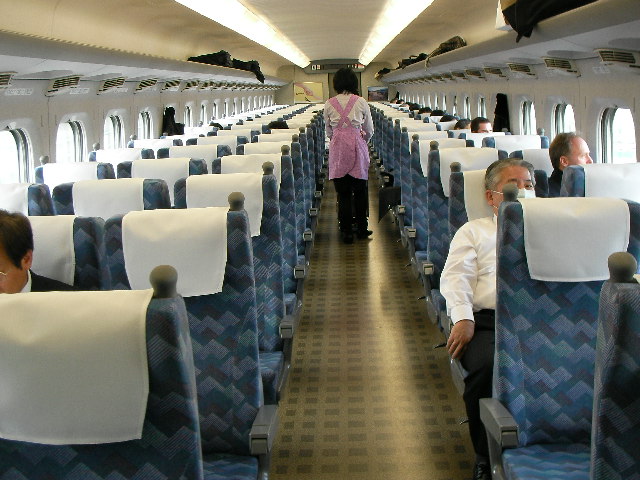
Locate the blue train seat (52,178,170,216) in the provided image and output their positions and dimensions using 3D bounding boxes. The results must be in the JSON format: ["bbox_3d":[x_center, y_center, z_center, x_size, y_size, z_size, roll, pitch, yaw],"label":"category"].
[{"bbox_3d":[-0.875,0.323,3.477,0.470,1.090,0.640,-2,10,2],"label":"blue train seat"}]

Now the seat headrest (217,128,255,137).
[{"bbox_3d":[-0.767,-0.868,7.685,0.345,0.270,0.140,-2,10,2],"label":"seat headrest"}]

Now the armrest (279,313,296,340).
[{"bbox_3d":[-0.125,0.331,3.399,0.058,0.078,0.290,-2,10,2],"label":"armrest"}]

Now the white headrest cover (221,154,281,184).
[{"bbox_3d":[-0.368,-0.333,4.599,0.325,0.270,0.130,-2,10,2],"label":"white headrest cover"}]

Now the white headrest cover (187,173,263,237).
[{"bbox_3d":[-0.396,-0.149,3.575,0.335,0.270,0.140,-2,10,2],"label":"white headrest cover"}]

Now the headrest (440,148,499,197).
[{"bbox_3d":[0.801,-0.368,4.557,0.320,0.270,0.130,-2,10,2],"label":"headrest"}]

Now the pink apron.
[{"bbox_3d":[0.281,-0.963,8.001,0.390,0.810,0.270,-2,10,2],"label":"pink apron"}]

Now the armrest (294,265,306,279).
[{"bbox_3d":[-0.097,0.148,4.423,0.058,0.078,0.290,-2,10,2],"label":"armrest"}]

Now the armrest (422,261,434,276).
[{"bbox_3d":[0.554,0.127,4.408,0.058,0.078,0.290,-2,10,2],"label":"armrest"}]

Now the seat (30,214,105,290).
[{"bbox_3d":[-0.904,0.506,2.453,0.470,1.090,0.640,-2,10,2],"label":"seat"}]

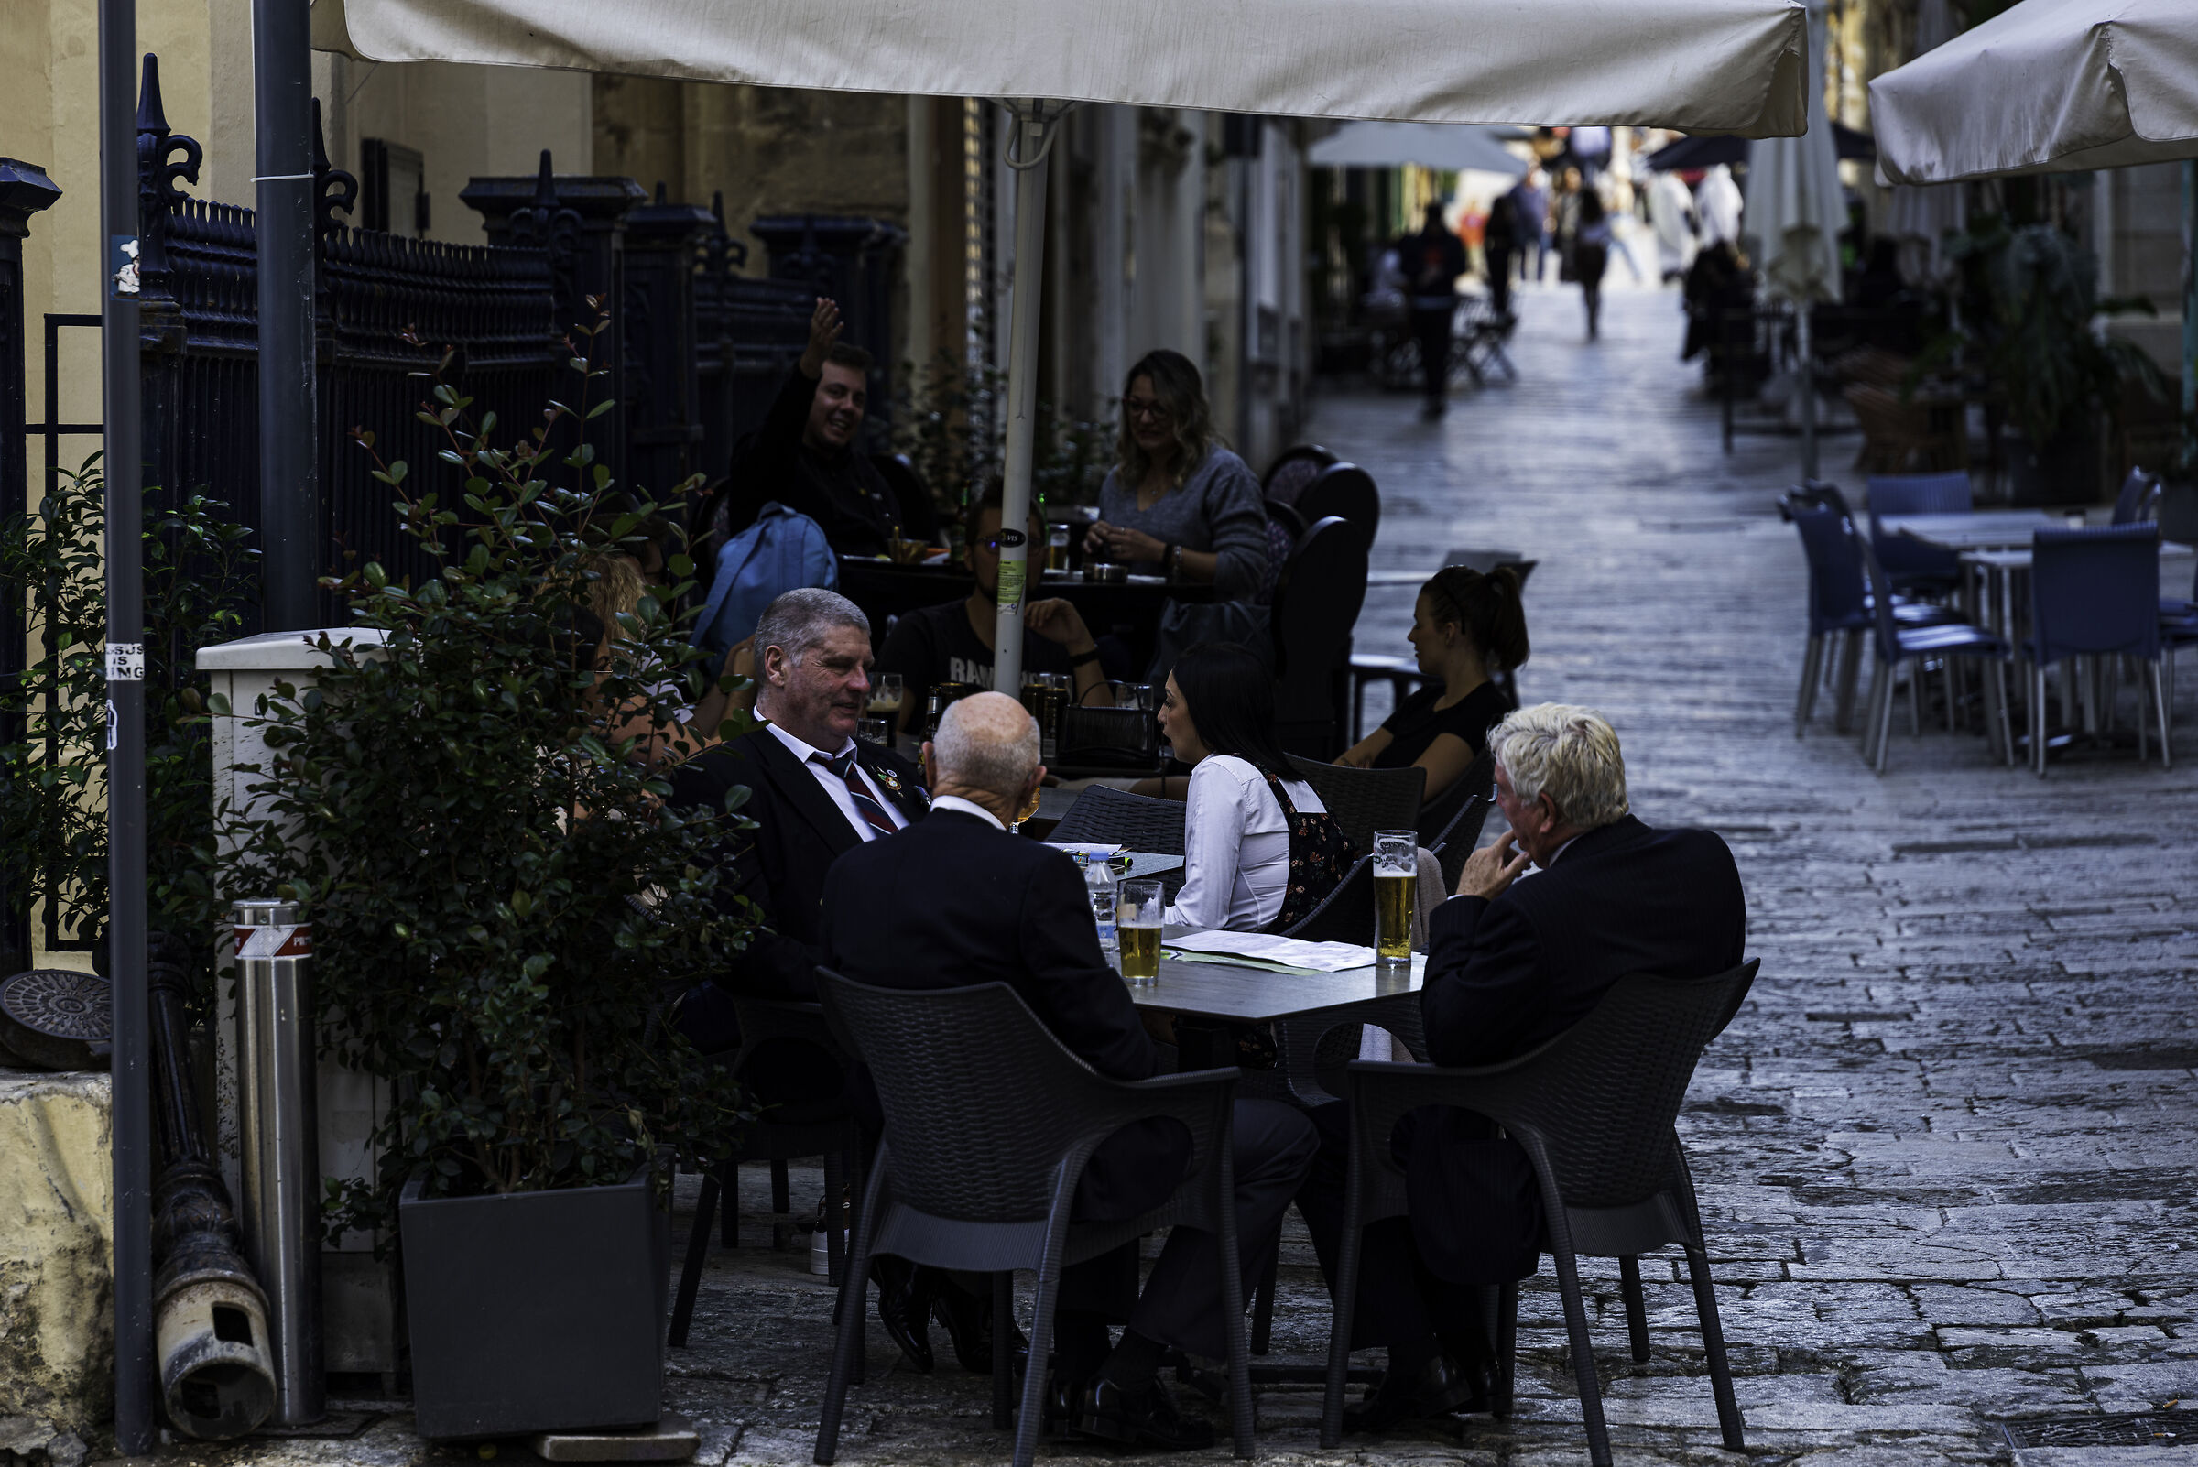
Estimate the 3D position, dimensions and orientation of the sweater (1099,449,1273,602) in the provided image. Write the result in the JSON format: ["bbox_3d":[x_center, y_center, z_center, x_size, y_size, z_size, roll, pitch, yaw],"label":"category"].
[{"bbox_3d":[0.214,-0.472,22.600,0.450,0.510,0.340,3,6,30],"label":"sweater"}]

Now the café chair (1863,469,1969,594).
[{"bbox_3d":[3.299,-0.586,36.100,0.460,0.840,0.540,-2,6,-15],"label":"café chair"}]

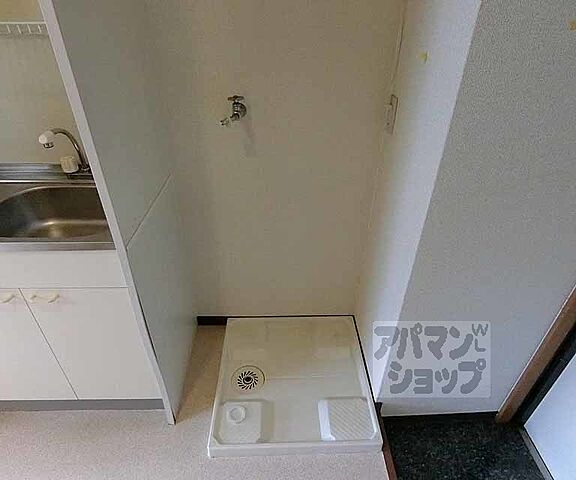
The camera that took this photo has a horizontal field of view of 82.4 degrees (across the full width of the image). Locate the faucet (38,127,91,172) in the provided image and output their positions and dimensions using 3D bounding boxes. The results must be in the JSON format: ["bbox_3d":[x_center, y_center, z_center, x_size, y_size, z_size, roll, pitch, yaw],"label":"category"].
[{"bbox_3d":[-0.749,-0.279,1.126,0.150,0.190,0.200,0,32,-2],"label":"faucet"}]

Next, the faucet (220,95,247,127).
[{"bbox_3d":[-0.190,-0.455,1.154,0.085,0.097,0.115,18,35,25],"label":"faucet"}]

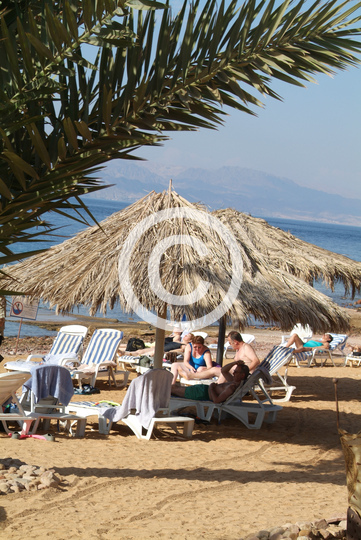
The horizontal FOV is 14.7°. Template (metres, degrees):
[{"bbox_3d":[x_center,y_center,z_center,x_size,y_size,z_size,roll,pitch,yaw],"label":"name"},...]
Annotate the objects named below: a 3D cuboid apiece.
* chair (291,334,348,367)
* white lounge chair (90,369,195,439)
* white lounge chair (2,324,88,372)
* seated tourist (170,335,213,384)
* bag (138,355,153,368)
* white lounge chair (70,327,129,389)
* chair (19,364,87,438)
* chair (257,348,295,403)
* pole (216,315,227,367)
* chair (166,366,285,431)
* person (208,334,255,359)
[{"bbox_3d":[2.893,1.731,30.893,1.800,0.760,0.700,3,3,-43],"label":"chair"},{"bbox_3d":[-0.769,1.691,18.708,1.860,0.880,0.700,8,3,43],"label":"white lounge chair"},{"bbox_3d":[-2.235,1.381,23.064,0.700,0.920,1.860,7,3,28],"label":"white lounge chair"},{"bbox_3d":[0.237,1.608,22.593,0.750,1.000,0.650,6,3,14],"label":"seated tourist"},{"bbox_3d":[-0.595,1.547,23.392,0.230,0.240,0.180,7,3,17],"label":"bag"},{"bbox_3d":[-1.598,1.455,22.787,0.700,0.920,1.860,7,3,28],"label":"white lounge chair"},{"bbox_3d":[-1.856,1.592,18.345,0.700,0.880,1.860,5,3,-23],"label":"chair"},{"bbox_3d":[0.958,1.701,23.228,1.860,0.920,0.700,4,3,-34],"label":"chair"},{"bbox_3d":[0.745,0.633,23.347,0.110,2.450,0.110,6,3,0],"label":"pole"},{"bbox_3d":[0.484,1.756,20.631,1.860,0.880,0.700,7,3,21],"label":"chair"},{"bbox_3d":[0.790,1.607,22.493,0.800,1.120,0.550,4,3,-31],"label":"person"}]

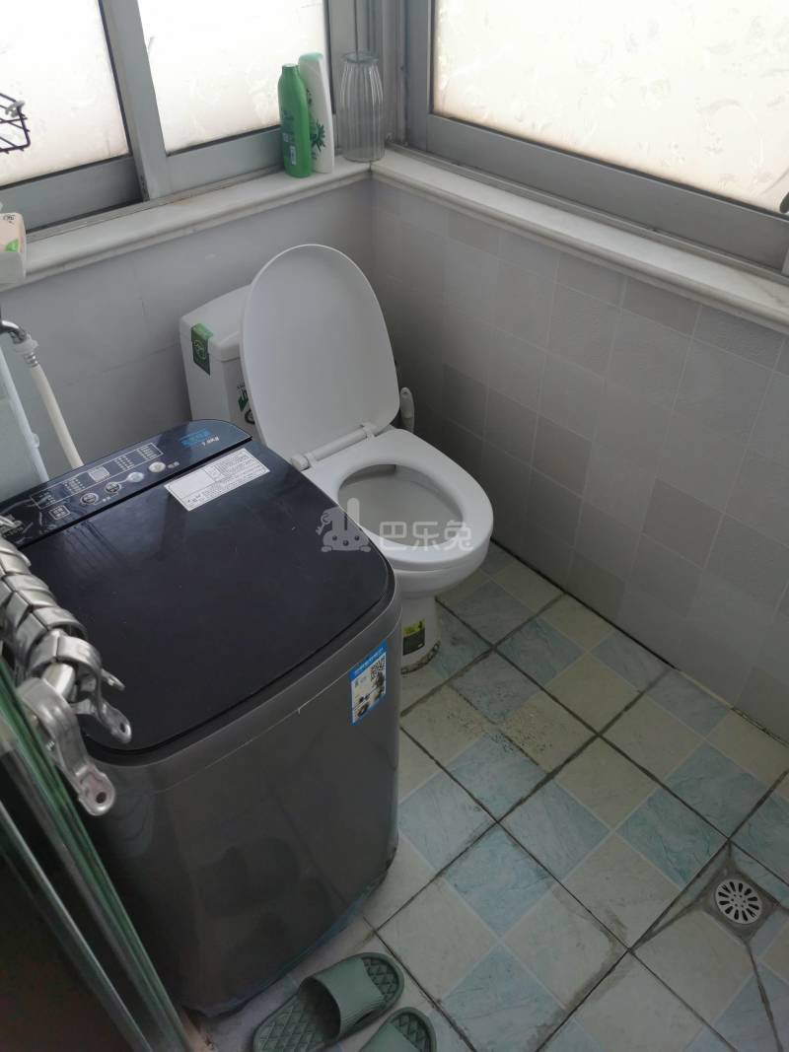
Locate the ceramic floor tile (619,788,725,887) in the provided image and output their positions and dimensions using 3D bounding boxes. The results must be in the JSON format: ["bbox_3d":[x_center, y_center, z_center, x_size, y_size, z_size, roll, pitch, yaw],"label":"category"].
[{"bbox_3d":[0.513,0.574,1.524,0.148,0.010,0.148,-30,49,-29],"label":"ceramic floor tile"}]

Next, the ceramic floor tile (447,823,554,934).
[{"bbox_3d":[0.188,0.632,1.466,0.148,0.010,0.148,-30,49,-29],"label":"ceramic floor tile"}]

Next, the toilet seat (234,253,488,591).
[{"bbox_3d":[-0.011,-0.225,1.483,0.360,0.445,0.490,-30,50,-30],"label":"toilet seat"}]

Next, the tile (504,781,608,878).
[{"bbox_3d":[0.302,0.566,1.540,0.148,0.010,0.148,-30,49,-29],"label":"tile"}]

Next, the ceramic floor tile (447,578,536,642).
[{"bbox_3d":[0.232,0.213,1.940,0.148,0.010,0.148,-30,49,-29],"label":"ceramic floor tile"}]

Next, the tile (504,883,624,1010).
[{"bbox_3d":[0.287,0.705,1.377,0.148,0.010,0.148,-30,49,-29],"label":"tile"}]

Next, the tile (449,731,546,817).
[{"bbox_3d":[0.203,0.491,1.622,0.148,0.010,0.148,-30,49,-29],"label":"tile"}]

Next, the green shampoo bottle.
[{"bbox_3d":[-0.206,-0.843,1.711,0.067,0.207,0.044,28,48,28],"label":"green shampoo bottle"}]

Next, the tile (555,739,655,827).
[{"bbox_3d":[0.414,0.500,1.610,0.148,0.010,0.148,-30,49,-29],"label":"tile"}]

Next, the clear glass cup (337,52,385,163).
[{"bbox_3d":[-0.069,-0.903,1.776,0.094,0.195,0.094,0,41,0],"label":"clear glass cup"}]

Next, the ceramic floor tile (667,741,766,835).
[{"bbox_3d":[0.625,0.510,1.595,0.148,0.010,0.148,-30,49,-30],"label":"ceramic floor tile"}]

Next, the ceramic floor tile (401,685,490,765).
[{"bbox_3d":[0.104,0.417,1.707,0.148,0.010,0.148,-30,49,-29],"label":"ceramic floor tile"}]

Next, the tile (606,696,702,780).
[{"bbox_3d":[0.526,0.435,1.681,0.148,0.010,0.148,-30,49,-30],"label":"tile"}]

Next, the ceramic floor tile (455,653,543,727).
[{"bbox_3d":[0.218,0.352,1.786,0.148,0.010,0.148,-30,49,-29],"label":"ceramic floor tile"}]

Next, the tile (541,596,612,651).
[{"bbox_3d":[0.427,0.231,1.915,0.108,0.010,0.148,-30,49,-30],"label":"tile"}]

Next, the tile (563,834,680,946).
[{"bbox_3d":[0.400,0.640,1.454,0.148,0.010,0.148,-30,49,-29],"label":"tile"}]

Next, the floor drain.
[{"bbox_3d":[0.599,0.658,1.432,0.079,0.010,0.079,0,41,0],"label":"floor drain"}]

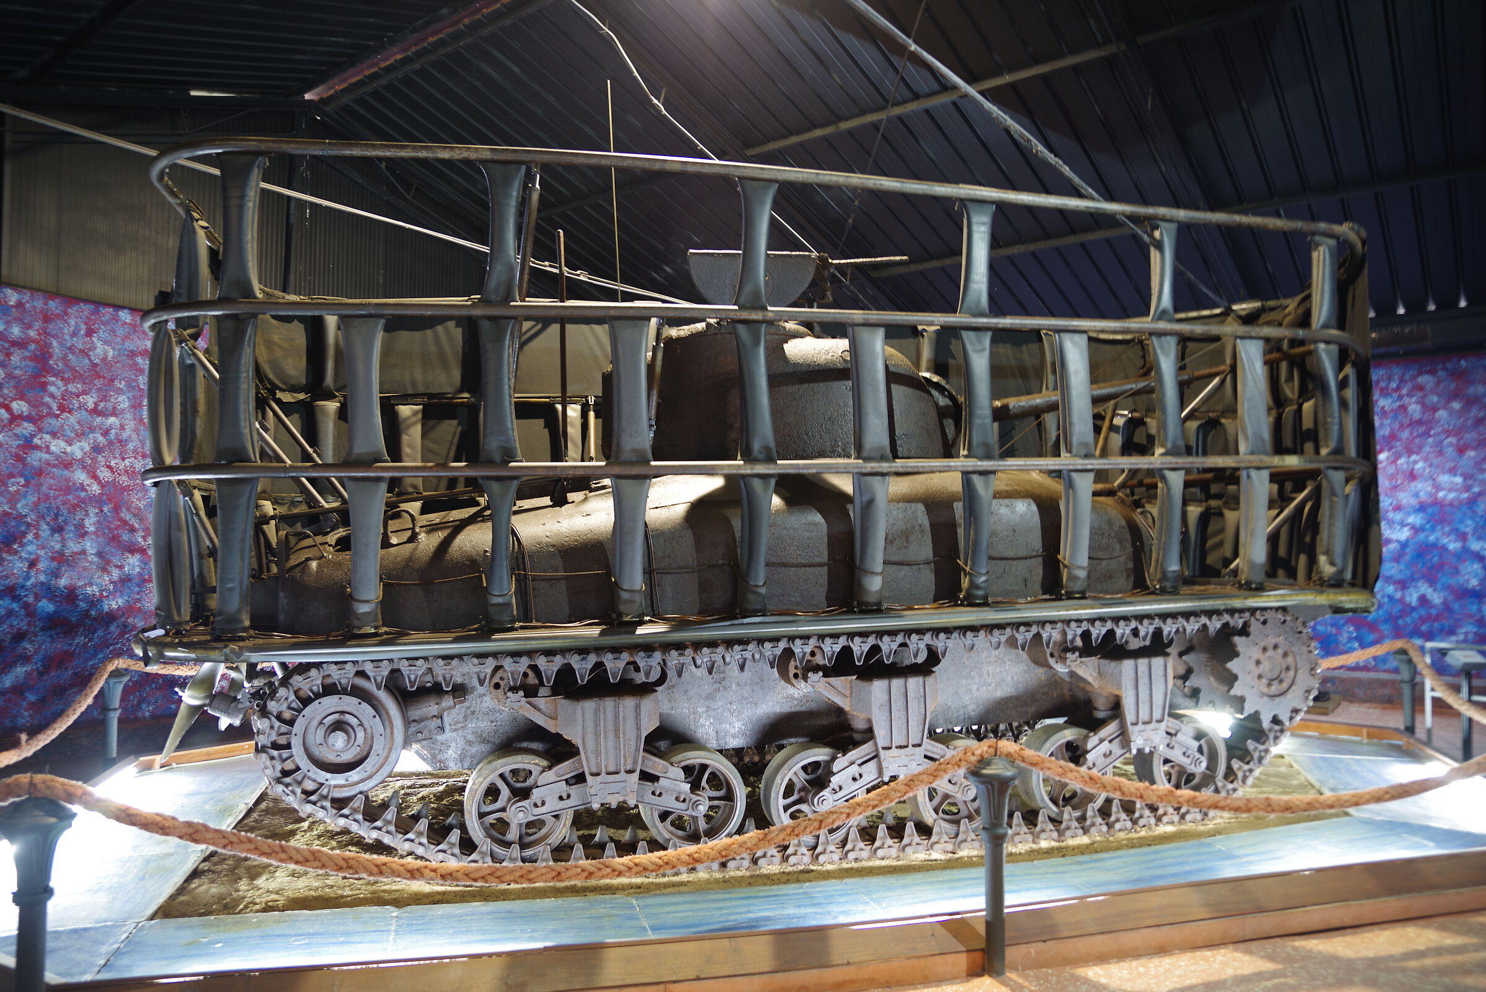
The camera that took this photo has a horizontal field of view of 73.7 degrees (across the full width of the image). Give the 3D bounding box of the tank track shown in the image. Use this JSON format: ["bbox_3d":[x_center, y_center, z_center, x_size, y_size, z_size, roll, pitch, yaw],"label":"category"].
[{"bbox_3d":[0.568,1.230,5.094,5.570,1.130,0.430,-1,-3,-16],"label":"tank track"}]

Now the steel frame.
[{"bbox_3d":[0.503,-0.386,6.262,7.150,2.230,2.780,-1,-3,-16],"label":"steel frame"}]

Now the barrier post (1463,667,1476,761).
[{"bbox_3d":[5.492,1.674,7.500,0.065,0.770,0.065,0,-3,-16],"label":"barrier post"}]

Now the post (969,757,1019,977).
[{"bbox_3d":[1.004,1.474,3.950,0.190,0.875,0.190,0,-3,-16],"label":"post"}]

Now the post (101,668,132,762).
[{"bbox_3d":[-4.386,1.637,6.900,0.190,0.875,0.190,0,-3,-16],"label":"post"}]

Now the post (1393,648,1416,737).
[{"bbox_3d":[5.505,1.686,8.200,0.190,0.875,0.190,0,-3,-16],"label":"post"}]

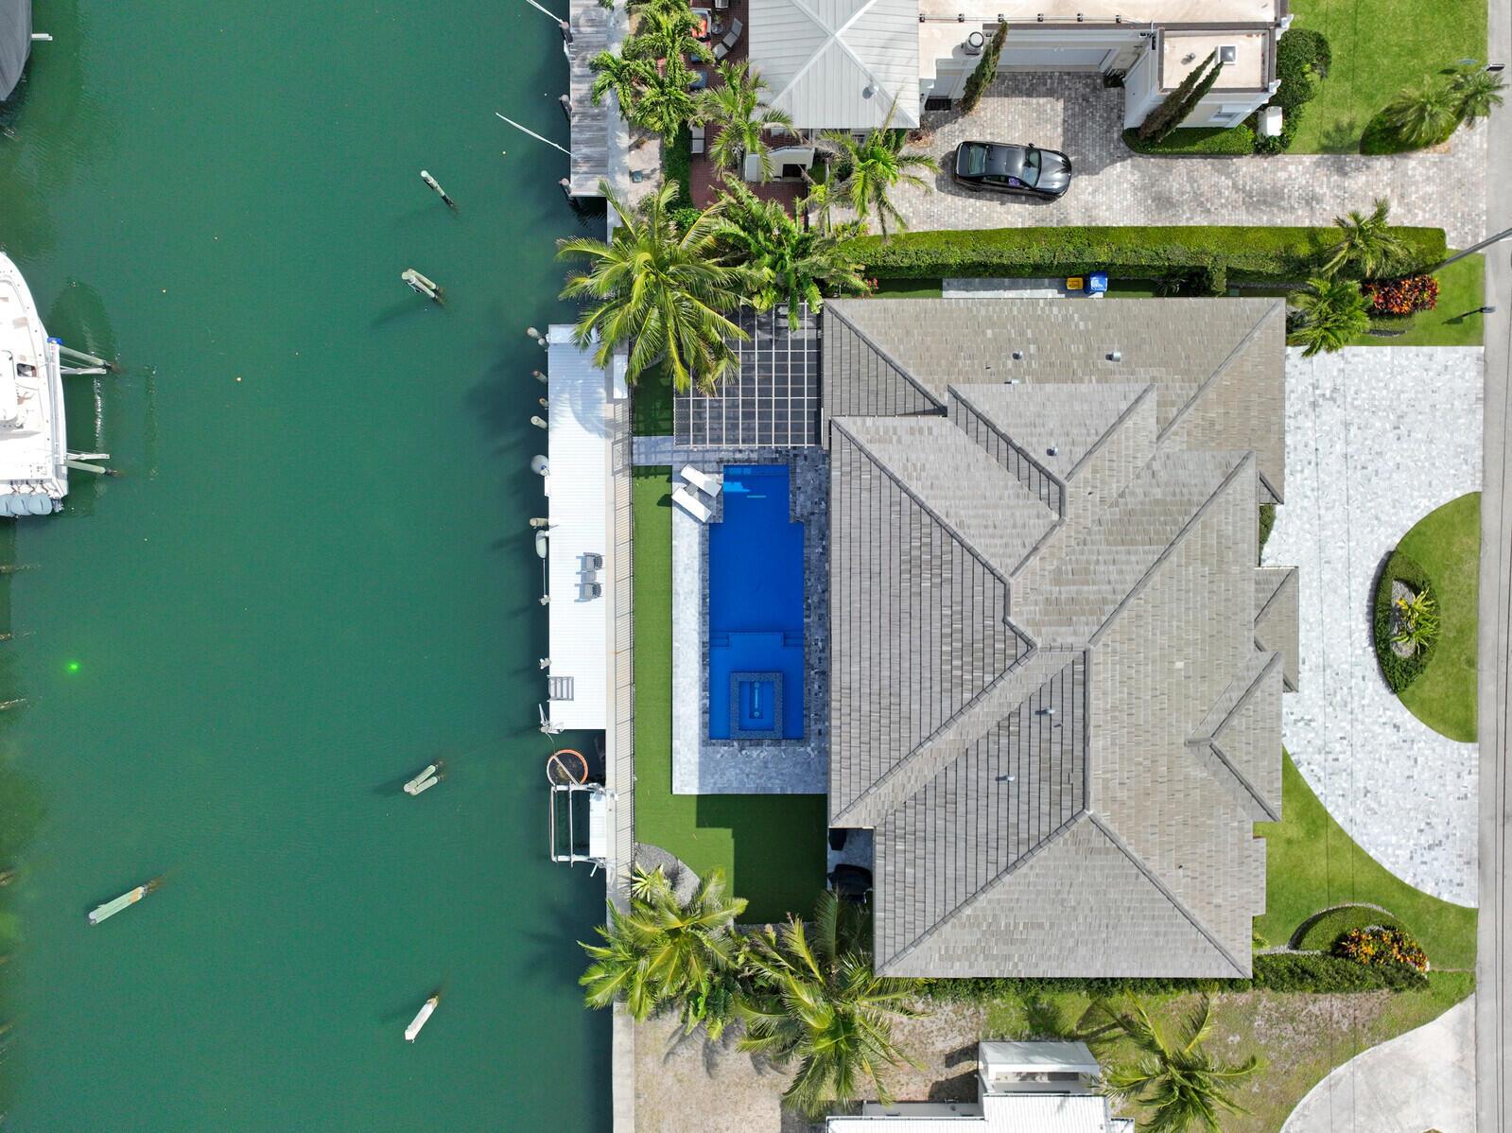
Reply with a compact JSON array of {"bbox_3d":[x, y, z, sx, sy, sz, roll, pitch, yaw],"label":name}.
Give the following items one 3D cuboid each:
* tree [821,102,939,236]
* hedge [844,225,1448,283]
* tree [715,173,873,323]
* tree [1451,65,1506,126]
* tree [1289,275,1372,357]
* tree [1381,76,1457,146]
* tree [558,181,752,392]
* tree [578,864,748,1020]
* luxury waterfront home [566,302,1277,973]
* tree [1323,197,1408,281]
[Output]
[{"bbox_3d":[4.588,-14.753,40.920,4.390,6.300,4.970,0,91,0],"label":"tree"},{"bbox_3d":[15.340,-12.703,42.758,23.890,2.600,1.450,0,91,0],"label":"hedge"},{"bbox_3d":[1.400,-12.007,41.323,5.790,5.600,5.640,0,91,0],"label":"tree"},{"bbox_3d":[28.825,-18.796,42.516,2.280,2.800,2.390,0,91,0],"label":"tree"},{"bbox_3d":[22.853,-9.993,42.418,3.310,3.300,3.230,0,91,0],"label":"tree"},{"bbox_3d":[26.542,-18.209,42.483,3.140,2.900,2.820,0,91,0],"label":"tree"},{"bbox_3d":[-3.725,-10.402,40.567,7.160,7.200,7.800,0,91,0],"label":"tree"},{"bbox_3d":[-3.579,14.517,41.632,6.570,5.800,6.050,0,91,0],"label":"tree"},{"bbox_3d":[5.906,2.310,39.515,29.700,9.600,25.220,0,91,0],"label":"luxury waterfront home"},{"bbox_3d":[23.979,-12.909,42.171,3.500,3.700,3.200,0,91,0],"label":"tree"}]

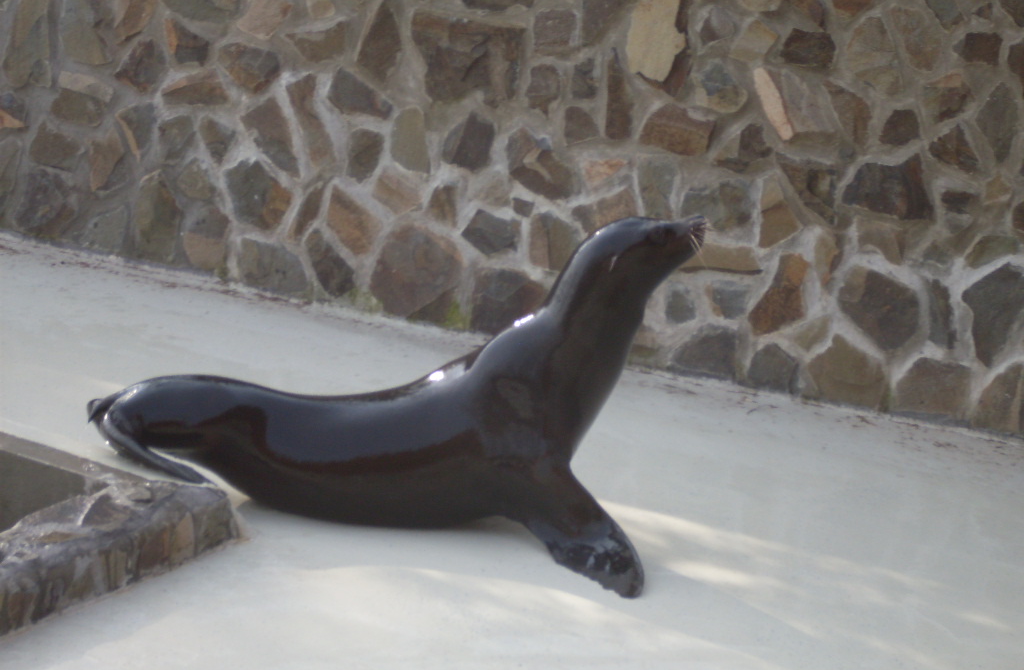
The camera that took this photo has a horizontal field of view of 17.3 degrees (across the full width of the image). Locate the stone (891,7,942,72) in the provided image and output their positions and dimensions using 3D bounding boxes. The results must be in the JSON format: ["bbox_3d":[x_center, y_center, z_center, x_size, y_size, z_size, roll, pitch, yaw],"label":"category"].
[{"bbox_3d":[1.036,-0.753,8.527,0.156,0.161,0.090,11,20,33],"label":"stone"}]

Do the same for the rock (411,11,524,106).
[{"bbox_3d":[-0.104,-0.759,9.178,0.341,0.252,0.117,11,20,26],"label":"rock"}]

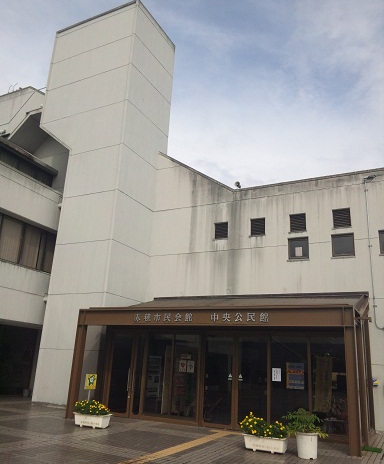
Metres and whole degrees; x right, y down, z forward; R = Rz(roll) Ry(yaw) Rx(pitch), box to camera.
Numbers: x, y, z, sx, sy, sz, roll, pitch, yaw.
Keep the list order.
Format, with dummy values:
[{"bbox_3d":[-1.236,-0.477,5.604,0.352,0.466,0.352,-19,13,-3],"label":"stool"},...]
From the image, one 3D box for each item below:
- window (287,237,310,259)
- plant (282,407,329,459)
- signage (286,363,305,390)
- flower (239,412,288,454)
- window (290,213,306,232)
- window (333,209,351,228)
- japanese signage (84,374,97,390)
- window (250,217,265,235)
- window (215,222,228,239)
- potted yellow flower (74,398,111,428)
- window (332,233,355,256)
[{"bbox_3d":[3.490,0.549,14.020,0.662,0.819,0.110,-6,-19,27],"label":"window"},{"bbox_3d":[1.983,3.505,7.518,0.754,0.782,0.681,-6,-19,27],"label":"plant"},{"bbox_3d":[2.409,3.356,9.992,0.414,0.584,0.028,-6,-19,27],"label":"signage"},{"bbox_3d":[1.330,3.644,7.795,0.892,0.626,0.423,-6,-19,27],"label":"flower"},{"bbox_3d":[3.538,-0.298,14.280,0.552,0.699,0.110,-6,-19,27],"label":"window"},{"bbox_3d":[4.778,-0.430,13.648,0.552,0.699,0.110,-6,-19,27],"label":"window"},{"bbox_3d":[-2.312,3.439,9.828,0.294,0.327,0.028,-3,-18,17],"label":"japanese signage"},{"bbox_3d":[2.310,-0.172,14.907,0.552,0.699,0.110,-6,-19,27],"label":"window"},{"bbox_3d":[1.077,-0.042,15.535,0.552,0.699,0.110,-6,-19,27],"label":"window"},{"bbox_3d":[-2.185,4.048,9.564,0.874,0.552,0.414,-6,-19,27],"label":"potted yellow flower"},{"bbox_3d":[4.730,0.418,13.388,0.662,0.819,0.110,-6,-19,27],"label":"window"}]

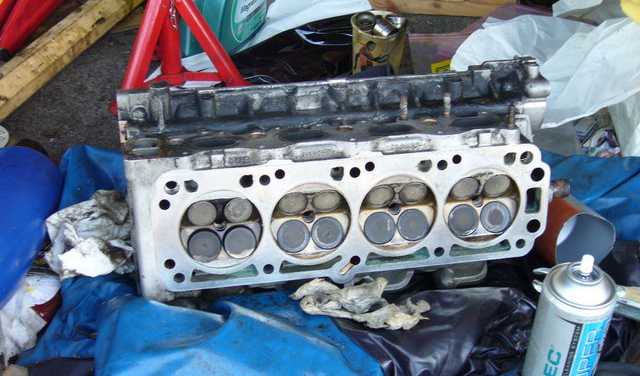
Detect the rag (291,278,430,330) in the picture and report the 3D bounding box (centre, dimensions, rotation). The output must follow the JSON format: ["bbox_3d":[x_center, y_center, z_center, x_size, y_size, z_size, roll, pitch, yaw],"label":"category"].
[{"bbox_3d":[0.043,0.121,0.960,0.140,0.026,0.050,8,33,9],"label":"rag"}]

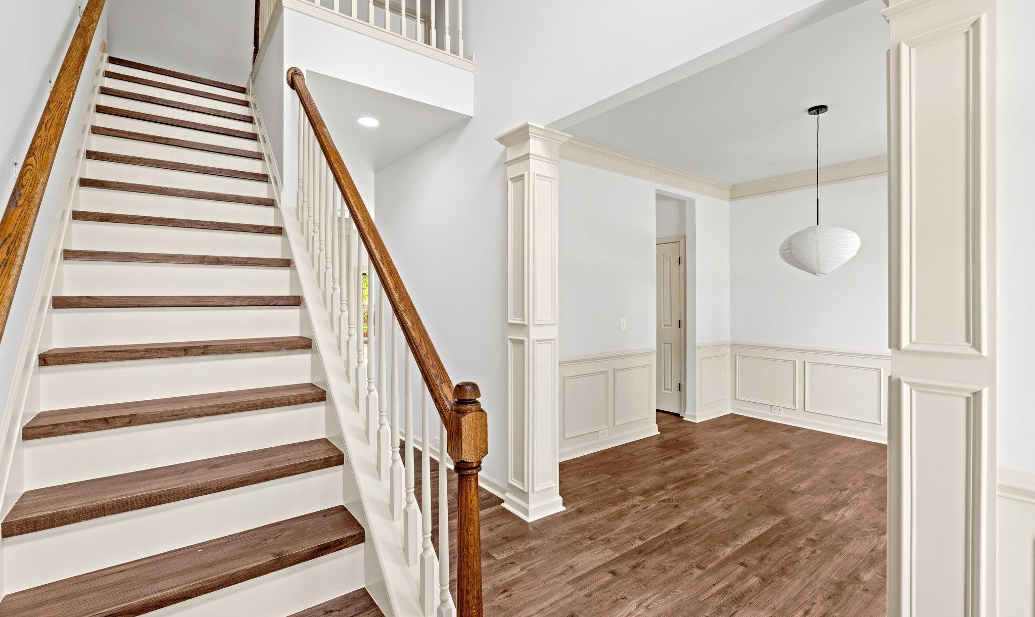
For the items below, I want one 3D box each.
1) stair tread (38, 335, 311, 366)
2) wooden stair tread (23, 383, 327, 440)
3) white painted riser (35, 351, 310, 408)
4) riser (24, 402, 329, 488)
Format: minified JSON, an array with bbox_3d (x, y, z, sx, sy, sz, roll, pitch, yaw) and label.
[{"bbox_3d":[-1.319,0.165,1.878,0.848,0.042,0.245,-1,1,-37],"label":"stair tread"},{"bbox_3d":[-1.184,0.361,1.701,0.848,0.042,0.245,-1,1,-37],"label":"wooden stair tread"},{"bbox_3d":[-1.261,0.263,1.803,0.848,0.153,0.020,-1,1,-37],"label":"white painted riser"},{"bbox_3d":[-1.126,0.459,1.625,0.848,0.153,0.020,-1,1,-37],"label":"riser"}]

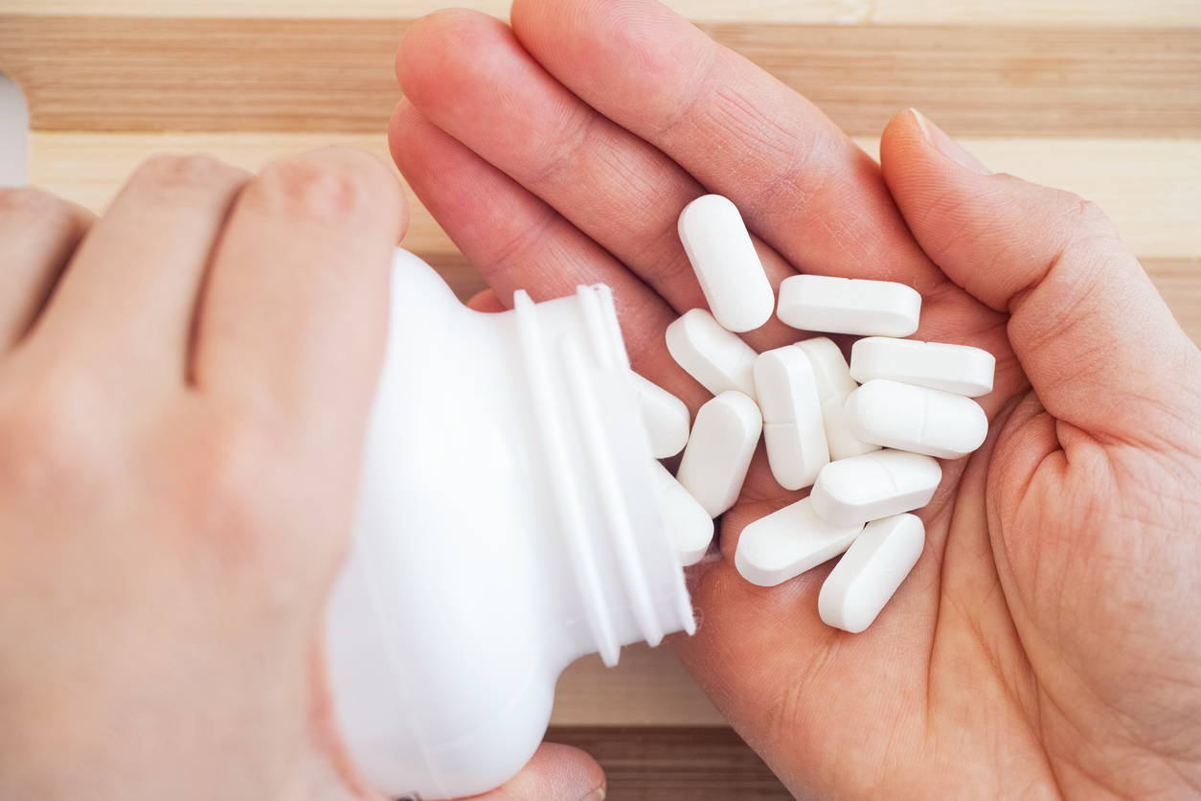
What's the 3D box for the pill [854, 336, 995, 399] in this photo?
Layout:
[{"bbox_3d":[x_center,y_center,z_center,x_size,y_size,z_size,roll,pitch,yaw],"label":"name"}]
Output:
[{"bbox_3d":[0.043,-0.004,0.333,0.019,0.008,0.007,6,83,4],"label":"pill"}]

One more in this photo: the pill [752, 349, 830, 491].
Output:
[{"bbox_3d":[0.027,0.003,0.358,0.007,0.008,0.020,-16,100,-31],"label":"pill"}]

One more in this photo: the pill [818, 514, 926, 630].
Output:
[{"bbox_3d":[0.039,0.024,0.361,0.007,0.008,0.020,17,58,43],"label":"pill"}]

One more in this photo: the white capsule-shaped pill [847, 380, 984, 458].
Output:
[{"bbox_3d":[0.045,0.003,0.359,0.020,0.007,0.008,12,73,-13],"label":"white capsule-shaped pill"}]

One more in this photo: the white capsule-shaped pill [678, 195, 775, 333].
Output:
[{"bbox_3d":[0.017,-0.018,0.336,0.008,0.007,0.019,-23,90,-9],"label":"white capsule-shaped pill"}]

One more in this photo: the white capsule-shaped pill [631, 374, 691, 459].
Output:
[{"bbox_3d":[0.004,0.001,0.361,0.020,0.007,0.008,31,115,-10],"label":"white capsule-shaped pill"}]

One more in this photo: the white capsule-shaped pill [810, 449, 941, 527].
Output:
[{"bbox_3d":[0.036,0.011,0.328,0.019,0.007,0.008,-13,51,-32],"label":"white capsule-shaped pill"}]

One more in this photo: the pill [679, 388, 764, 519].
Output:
[{"bbox_3d":[0.017,0.008,0.363,0.008,0.007,0.020,32,126,22],"label":"pill"}]

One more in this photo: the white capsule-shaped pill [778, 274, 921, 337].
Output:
[{"bbox_3d":[0.035,-0.013,0.353,0.020,0.008,0.007,6,69,21],"label":"white capsule-shaped pill"}]

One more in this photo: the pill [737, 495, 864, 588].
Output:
[{"bbox_3d":[0.027,0.018,0.336,0.019,0.007,0.008,-24,62,-18],"label":"pill"}]

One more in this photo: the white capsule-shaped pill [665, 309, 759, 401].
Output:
[{"bbox_3d":[0.017,-0.005,0.346,0.019,0.007,0.008,40,43,-16],"label":"white capsule-shaped pill"}]

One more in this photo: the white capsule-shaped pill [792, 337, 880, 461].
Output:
[{"bbox_3d":[0.031,0.001,0.335,0.007,0.008,0.019,-13,70,-36],"label":"white capsule-shaped pill"}]

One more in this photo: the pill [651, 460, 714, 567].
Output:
[{"bbox_3d":[0.008,0.014,0.344,0.008,0.007,0.019,-34,70,-29],"label":"pill"}]

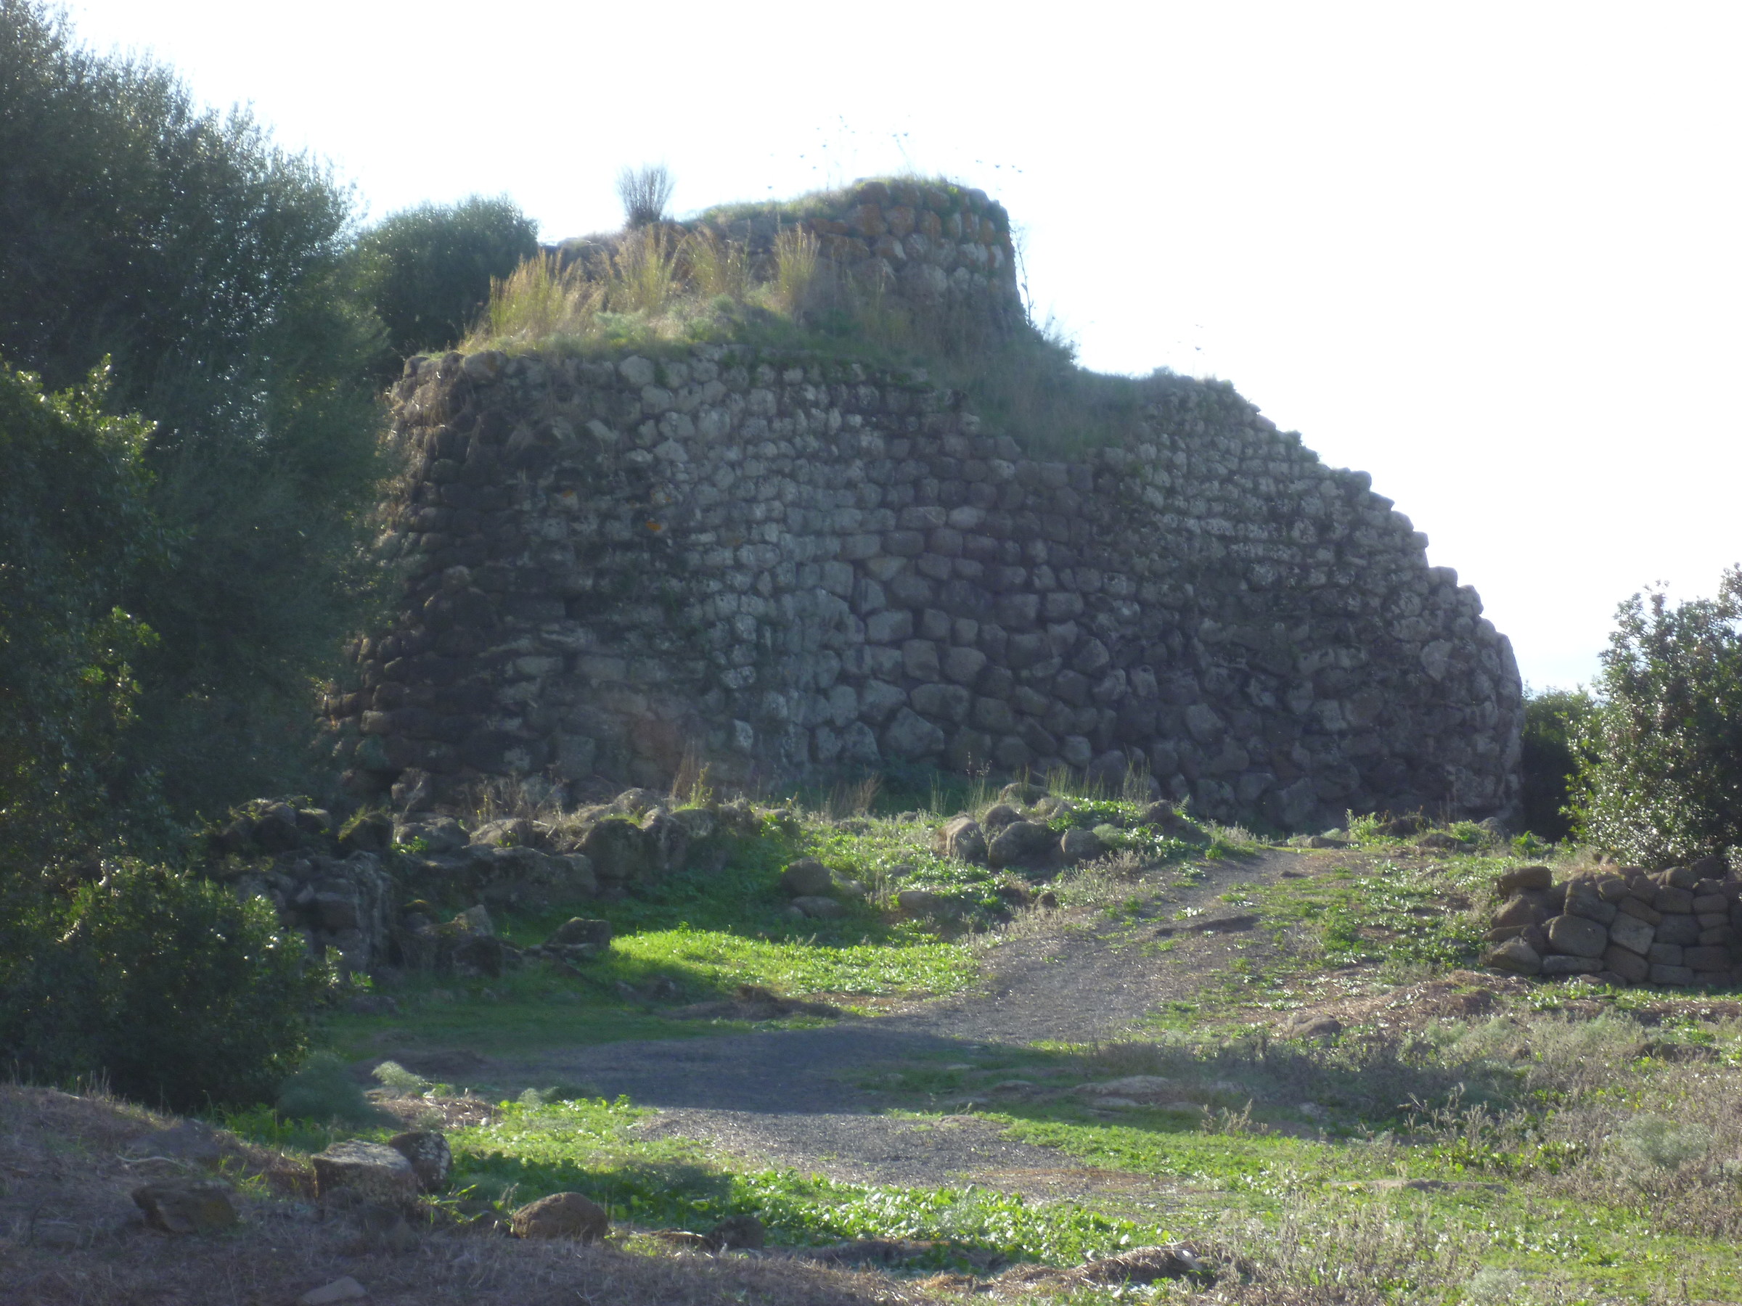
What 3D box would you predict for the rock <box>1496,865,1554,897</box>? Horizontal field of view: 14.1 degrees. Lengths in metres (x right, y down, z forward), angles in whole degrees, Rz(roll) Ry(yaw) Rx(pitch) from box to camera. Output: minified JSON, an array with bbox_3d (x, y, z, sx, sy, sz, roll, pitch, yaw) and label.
[{"bbox_3d":[6.497,2.258,70.000,0.568,0.311,0.420,0,-1,0],"label":"rock"}]

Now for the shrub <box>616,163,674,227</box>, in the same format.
[{"bbox_3d":[-3.784,-7.659,118.000,0.980,1.071,0.950,0,-1,0],"label":"shrub"}]

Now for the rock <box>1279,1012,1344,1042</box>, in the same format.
[{"bbox_3d":[4.006,3.406,64.000,0.581,0.272,0.480,0,-1,0],"label":"rock"}]

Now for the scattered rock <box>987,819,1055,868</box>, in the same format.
[{"bbox_3d":[1.750,2.226,82.000,0.792,0.570,0.620,0,-1,0],"label":"scattered rock"}]

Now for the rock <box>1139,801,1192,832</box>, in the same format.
[{"bbox_3d":[3.940,2.197,94.000,0.744,0.454,0.620,0,-1,0],"label":"rock"}]

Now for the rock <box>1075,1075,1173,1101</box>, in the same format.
[{"bbox_3d":[1.362,2.349,38.000,0.529,0.139,0.360,0,-1,0],"label":"rock"}]

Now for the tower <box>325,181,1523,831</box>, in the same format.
[{"bbox_3d":[0.796,-2.321,107.000,17.849,9.723,15.000,0,-1,0],"label":"tower"}]

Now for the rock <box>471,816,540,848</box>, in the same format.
[{"bbox_3d":[-4.349,2.142,84.000,0.828,0.373,0.550,0,-1,0],"label":"rock"}]

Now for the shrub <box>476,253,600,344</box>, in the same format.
[{"bbox_3d":[-4.922,-5.233,104.000,1.828,1.326,1.300,0,-1,0],"label":"shrub"}]

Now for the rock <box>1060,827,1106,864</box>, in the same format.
[{"bbox_3d":[2.733,2.487,91.000,0.598,0.492,0.550,0,-1,0],"label":"rock"}]

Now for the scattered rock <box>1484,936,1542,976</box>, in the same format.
[{"bbox_3d":[4.832,2.283,53.000,0.440,0.297,0.360,0,-1,0],"label":"scattered rock"}]

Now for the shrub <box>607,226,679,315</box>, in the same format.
[{"bbox_3d":[-3.645,-6.145,113.000,1.157,1.441,1.150,0,-1,0],"label":"shrub"}]

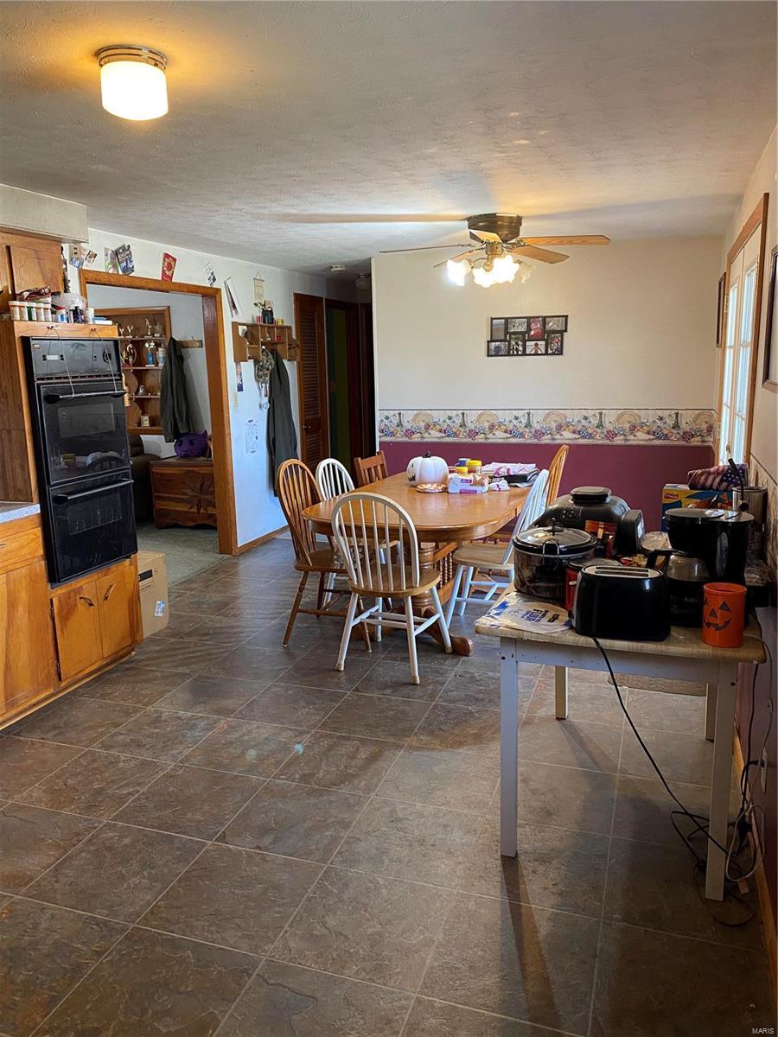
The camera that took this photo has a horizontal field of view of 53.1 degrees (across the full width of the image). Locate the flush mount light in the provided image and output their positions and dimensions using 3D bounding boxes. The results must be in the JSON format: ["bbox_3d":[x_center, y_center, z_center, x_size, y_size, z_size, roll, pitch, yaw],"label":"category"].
[{"bbox_3d":[-0.695,-1.179,2.125,0.185,0.135,0.185,-1,11,0],"label":"flush mount light"}]

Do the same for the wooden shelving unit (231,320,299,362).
[{"bbox_3d":[-1.041,-1.518,6.741,0.129,0.320,0.975,3,12,19],"label":"wooden shelving unit"}]

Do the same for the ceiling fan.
[{"bbox_3d":[0.617,-1.546,4.508,1.278,0.398,1.278,3,12,19],"label":"ceiling fan"}]

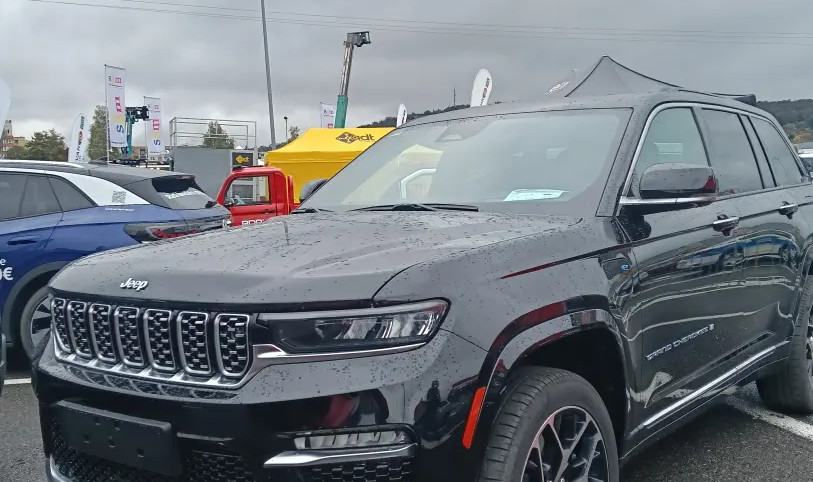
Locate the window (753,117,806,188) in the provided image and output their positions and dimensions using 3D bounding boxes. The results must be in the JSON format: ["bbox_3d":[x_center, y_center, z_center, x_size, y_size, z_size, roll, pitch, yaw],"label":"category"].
[{"bbox_3d":[2.139,-0.501,4.899,0.050,0.428,0.641,-27,-13,36],"label":"window"}]

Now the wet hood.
[{"bbox_3d":[-0.370,0.024,2.928,1.500,0.230,1.410,0,3,38],"label":"wet hood"}]

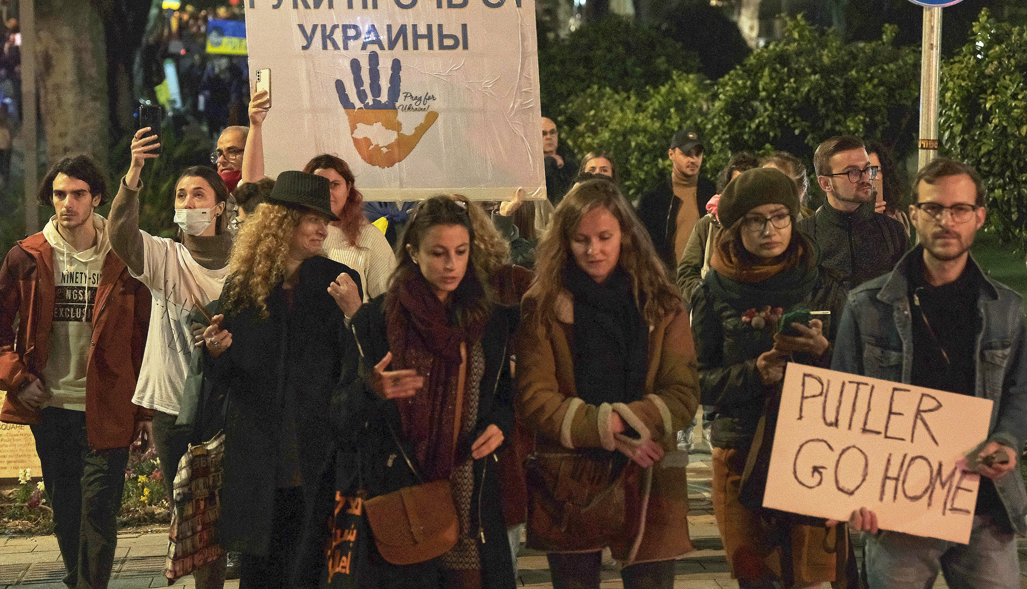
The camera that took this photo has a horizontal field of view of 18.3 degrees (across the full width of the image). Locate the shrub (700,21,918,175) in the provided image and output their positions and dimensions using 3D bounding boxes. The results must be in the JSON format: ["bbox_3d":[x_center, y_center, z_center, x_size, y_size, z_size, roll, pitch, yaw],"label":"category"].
[{"bbox_3d":[1.768,-0.508,18.800,1.400,2.200,1.300,0,3,0],"label":"shrub"}]

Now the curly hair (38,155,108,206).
[{"bbox_3d":[-1.565,-0.403,11.350,0.235,0.185,0.230,1,3,10],"label":"curly hair"}]

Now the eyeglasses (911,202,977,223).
[{"bbox_3d":[1.043,-0.196,7.700,0.148,0.050,0.130,0,4,6],"label":"eyeglasses"}]

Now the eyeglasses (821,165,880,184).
[{"bbox_3d":[1.204,-0.428,11.400,0.140,0.048,0.145,-16,8,-42],"label":"eyeglasses"}]

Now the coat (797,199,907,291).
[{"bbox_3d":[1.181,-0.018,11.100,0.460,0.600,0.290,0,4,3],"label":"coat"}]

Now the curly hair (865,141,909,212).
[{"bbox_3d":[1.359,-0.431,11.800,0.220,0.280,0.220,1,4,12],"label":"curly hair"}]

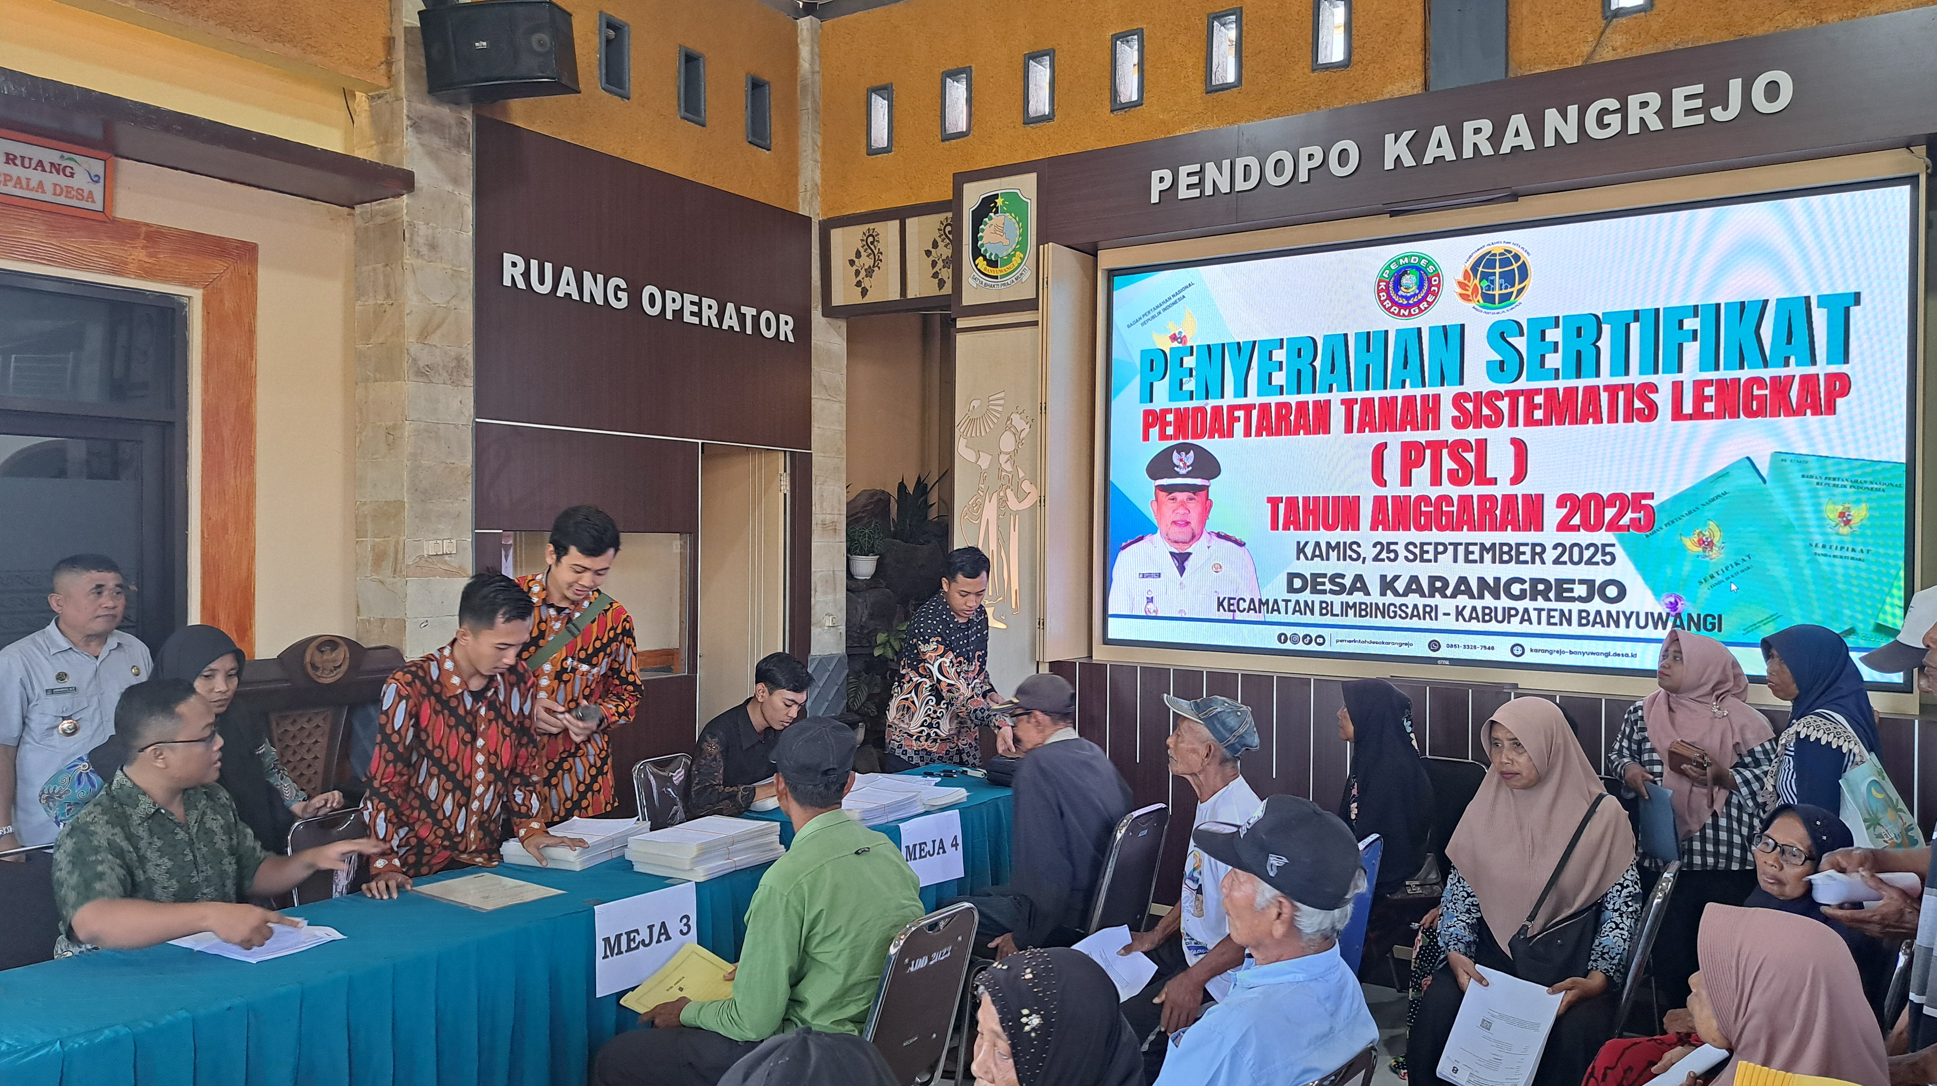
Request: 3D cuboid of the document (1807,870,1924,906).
[{"bbox_3d":[1.702,0.654,2.550,0.270,0.070,0.110,0,0,-12],"label":"document"}]

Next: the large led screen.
[{"bbox_3d":[1.854,-0.359,5.166,2.925,1.648,0.100,1,0,34],"label":"large led screen"}]

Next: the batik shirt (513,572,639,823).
[{"bbox_3d":[-1.177,0.455,3.980,0.470,0.750,0.320,0,0,-10],"label":"batik shirt"}]

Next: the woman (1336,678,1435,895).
[{"bbox_3d":[1.237,1.039,4.470,0.680,1.200,0.500,1,1,34],"label":"woman"}]

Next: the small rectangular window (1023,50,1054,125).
[{"bbox_3d":[0.347,-2.129,6.300,0.157,0.343,0.100,1,1,33],"label":"small rectangular window"}]

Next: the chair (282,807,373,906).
[{"bbox_3d":[-1.561,1.200,3.691,0.550,0.850,0.420,1,0,34],"label":"chair"}]

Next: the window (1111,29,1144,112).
[{"bbox_3d":[0.729,-2.120,6.051,0.157,0.343,0.100,1,1,33],"label":"window"}]

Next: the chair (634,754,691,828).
[{"bbox_3d":[-0.898,1.193,4.672,0.500,0.870,0.450,1,1,29],"label":"chair"}]

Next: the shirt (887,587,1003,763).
[{"bbox_3d":[-0.112,0.545,5.350,0.470,0.710,0.320,0,1,-37],"label":"shirt"}]

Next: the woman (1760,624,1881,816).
[{"bbox_3d":[2.508,0.949,3.950,0.380,1.430,0.480,0,0,2],"label":"woman"}]

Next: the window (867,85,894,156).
[{"bbox_3d":[-0.431,-2.132,6.807,0.157,0.343,0.100,1,1,33],"label":"window"}]

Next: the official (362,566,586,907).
[{"bbox_3d":[-1.388,0.847,3.615,0.530,1.520,0.560,1,0,42],"label":"official"}]

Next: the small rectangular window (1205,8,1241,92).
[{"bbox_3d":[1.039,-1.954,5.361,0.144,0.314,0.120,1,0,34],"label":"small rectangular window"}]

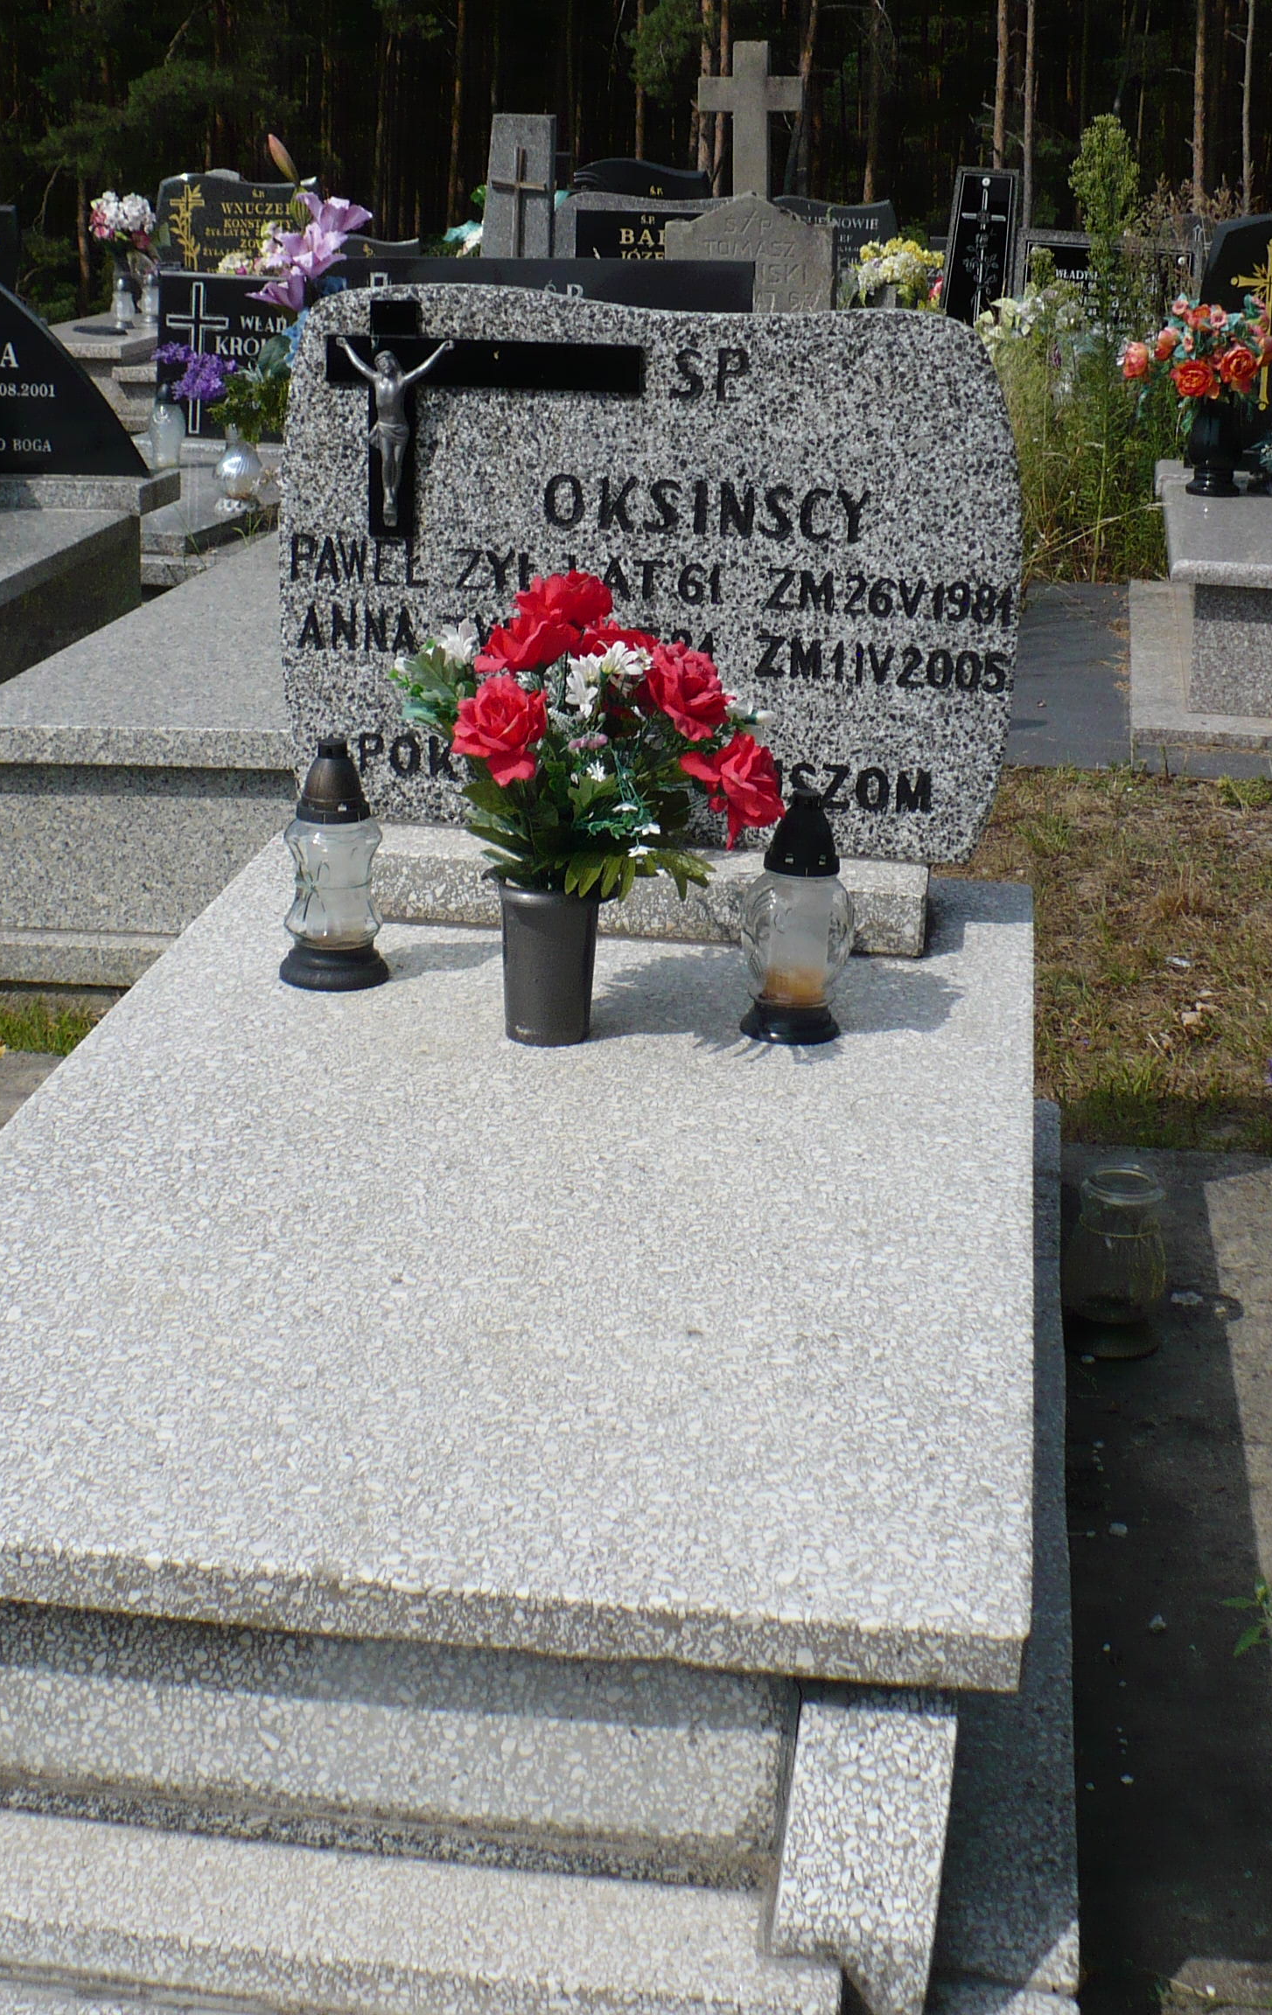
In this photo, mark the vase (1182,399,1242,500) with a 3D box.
[{"bbox_3d":[1.361,-1.323,6.730,0.133,0.215,0.133,4,19,7],"label":"vase"}]

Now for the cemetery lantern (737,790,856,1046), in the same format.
[{"bbox_3d":[0.179,-0.107,3.131,0.123,0.268,0.123,3,18,7],"label":"cemetery lantern"}]

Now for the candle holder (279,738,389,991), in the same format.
[{"bbox_3d":[-0.345,-0.167,3.268,0.124,0.273,0.124,3,18,7],"label":"candle holder"}]

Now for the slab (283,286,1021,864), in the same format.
[{"bbox_3d":[0.013,-0.535,3.518,0.900,0.680,0.090,3,18,7],"label":"slab"}]

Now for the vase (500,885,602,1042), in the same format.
[{"bbox_3d":[-0.088,-0.045,2.984,0.104,0.160,0.104,2,19,-1],"label":"vase"}]

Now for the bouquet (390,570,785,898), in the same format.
[{"bbox_3d":[-0.045,-0.270,2.900,0.388,0.332,0.316,4,19,6],"label":"bouquet"}]

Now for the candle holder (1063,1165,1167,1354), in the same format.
[{"bbox_3d":[0.547,0.286,3.245,0.118,0.192,0.118,3,18,7],"label":"candle holder"}]

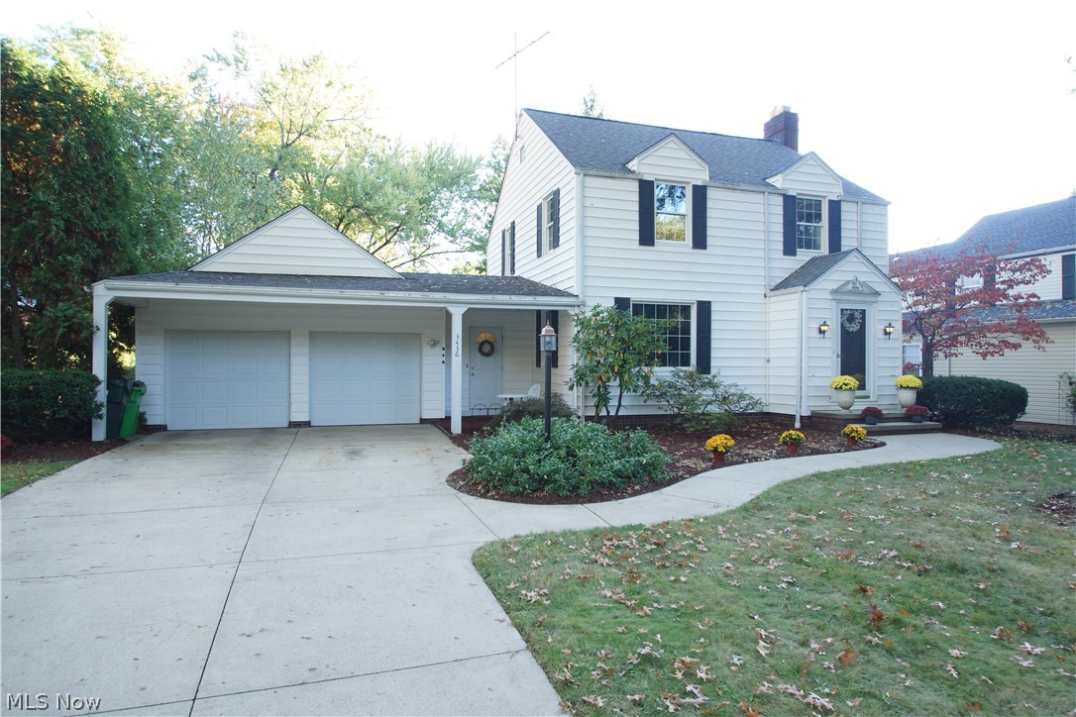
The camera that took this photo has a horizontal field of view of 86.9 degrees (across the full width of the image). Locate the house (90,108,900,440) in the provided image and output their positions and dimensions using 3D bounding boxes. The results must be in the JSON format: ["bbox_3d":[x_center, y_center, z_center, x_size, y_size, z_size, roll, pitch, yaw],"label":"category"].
[{"bbox_3d":[-0.500,-2.950,15.100,16.600,8.900,10.200,0,0,-17],"label":"house"}]

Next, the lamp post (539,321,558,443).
[{"bbox_3d":[0.140,0.470,7.750,0.240,1.980,0.240,0,0,-17],"label":"lamp post"}]

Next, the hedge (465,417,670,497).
[{"bbox_3d":[0.360,1.160,7.150,2.400,0.650,2.000,0,0,-17],"label":"hedge"}]

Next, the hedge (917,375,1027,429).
[{"bbox_3d":[9.650,0.920,12.750,2.300,1.100,1.500,0,0,-17],"label":"hedge"}]

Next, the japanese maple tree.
[{"bbox_3d":[10.800,-0.800,14.800,3.700,4.500,3.500,0,0,-17],"label":"japanese maple tree"}]

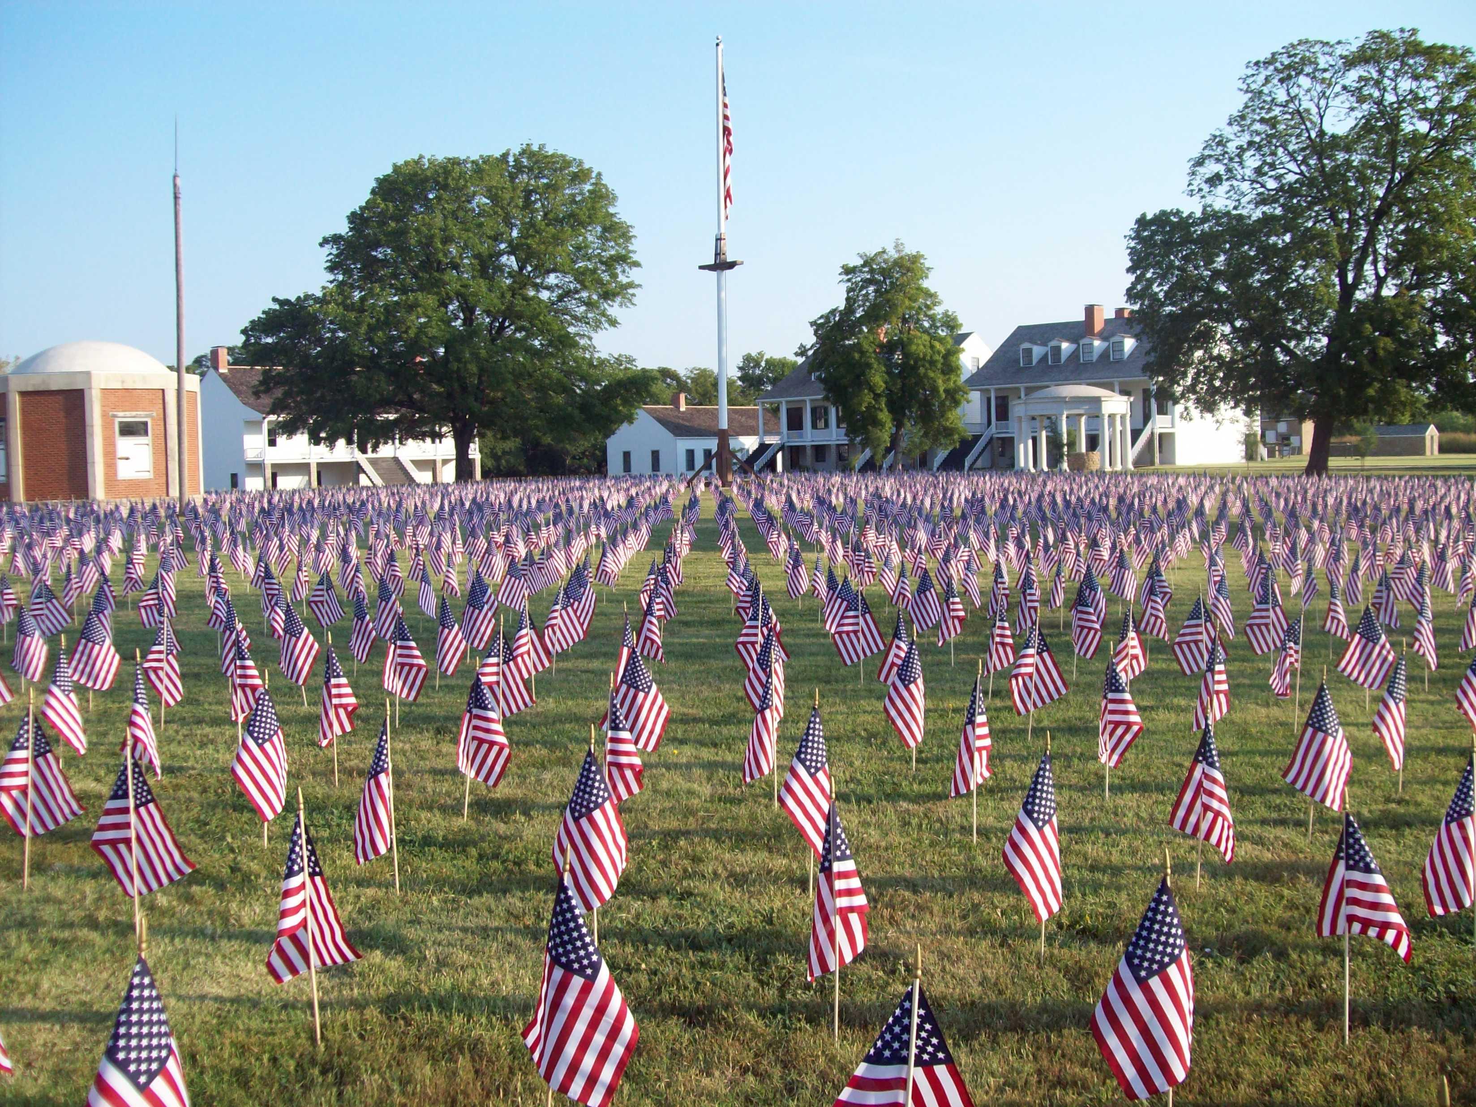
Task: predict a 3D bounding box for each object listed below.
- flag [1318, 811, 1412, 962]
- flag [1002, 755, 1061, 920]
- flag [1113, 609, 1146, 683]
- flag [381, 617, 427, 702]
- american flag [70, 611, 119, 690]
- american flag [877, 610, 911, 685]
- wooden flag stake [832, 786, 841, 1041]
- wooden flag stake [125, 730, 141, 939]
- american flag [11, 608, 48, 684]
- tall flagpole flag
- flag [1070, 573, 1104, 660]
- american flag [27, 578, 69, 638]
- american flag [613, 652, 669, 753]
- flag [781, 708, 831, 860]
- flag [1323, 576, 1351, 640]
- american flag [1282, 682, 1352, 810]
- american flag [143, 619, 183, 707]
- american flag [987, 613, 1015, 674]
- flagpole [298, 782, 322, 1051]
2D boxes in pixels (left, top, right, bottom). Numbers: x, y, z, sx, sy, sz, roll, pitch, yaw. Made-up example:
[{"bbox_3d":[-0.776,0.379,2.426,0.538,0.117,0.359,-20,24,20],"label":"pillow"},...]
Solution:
[{"bbox_3d":[1.653,0.879,4.050,0.249,0.399,0.140,1,4,22],"label":"flag"},{"bbox_3d":[0.898,0.866,4.686,0.179,0.524,0.150,0,4,11],"label":"flag"},{"bbox_3d":[2.257,0.532,8.850,0.186,0.432,0.140,0,4,14],"label":"flag"},{"bbox_3d":[-1.848,0.585,8.511,0.242,0.464,0.140,0,4,-6],"label":"flag"},{"bbox_3d":[-3.956,0.593,9.455,0.305,0.497,0.140,-3,5,-23],"label":"american flag"},{"bbox_3d":[0.886,0.541,8.735,0.185,0.412,0.140,0,4,3],"label":"american flag"},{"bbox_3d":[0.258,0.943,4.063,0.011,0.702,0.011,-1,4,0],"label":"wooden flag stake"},{"bbox_3d":[-1.878,0.884,4.766,0.012,0.690,0.012,-4,4,-11],"label":"wooden flag stake"},{"bbox_3d":[-4.755,0.615,10.300,0.248,0.526,0.140,-3,4,-25],"label":"american flag"},{"bbox_3d":[-0.600,-11.583,61.387,1.700,17.900,1.400,3,5,43],"label":"tall flagpole flag"},{"bbox_3d":[2.196,0.410,9.650,0.210,0.510,0.140,0,4,8],"label":"flag"},{"bbox_3d":[-5.440,0.436,12.100,0.320,0.460,0.150,-2,4,-15],"label":"american flag"},{"bbox_3d":[-0.460,0.702,7.244,0.261,0.473,0.140,-1,4,-4],"label":"american flag"},{"bbox_3d":[0.229,0.771,5.208,0.172,0.512,0.150,-1,4,3],"label":"flag"},{"bbox_3d":[4.234,0.383,10.850,0.200,0.450,0.140,0,4,13],"label":"flag"},{"bbox_3d":[2.241,0.748,5.944,0.256,0.499,0.150,1,4,11],"label":"american flag"},{"bbox_3d":[-3.306,0.633,8.820,0.232,0.503,0.140,-2,4,-21],"label":"american flag"},{"bbox_3d":[1.639,0.521,9.570,0.180,0.474,0.150,0,4,10],"label":"american flag"},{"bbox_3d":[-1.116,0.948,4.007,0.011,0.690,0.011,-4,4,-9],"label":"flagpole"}]

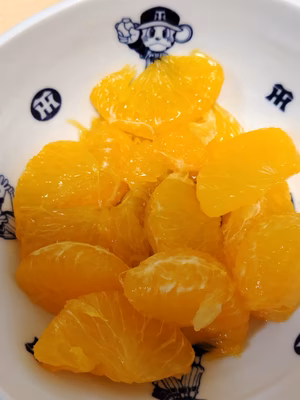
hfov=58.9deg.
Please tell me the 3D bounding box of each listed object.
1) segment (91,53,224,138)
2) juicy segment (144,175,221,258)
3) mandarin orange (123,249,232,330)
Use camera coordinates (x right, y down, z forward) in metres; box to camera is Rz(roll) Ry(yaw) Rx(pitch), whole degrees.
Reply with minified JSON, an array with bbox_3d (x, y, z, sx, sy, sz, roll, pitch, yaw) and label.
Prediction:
[{"bbox_3d":[0.004,-0.062,0.157,0.071,0.024,0.043,-8,84,-1],"label":"segment"},{"bbox_3d":[0.018,0.009,0.152,0.040,0.030,0.049,-5,74,-1],"label":"juicy segment"},{"bbox_3d":[0.015,0.048,0.142,0.053,0.032,0.038,7,74,2],"label":"mandarin orange"}]

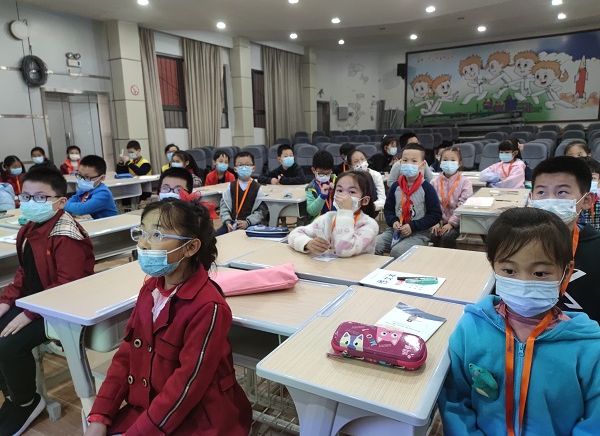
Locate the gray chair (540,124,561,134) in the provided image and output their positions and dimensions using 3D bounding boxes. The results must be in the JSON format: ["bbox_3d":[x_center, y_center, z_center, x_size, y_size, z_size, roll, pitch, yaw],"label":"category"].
[{"bbox_3d":[6.319,-1.844,10.575,0.540,1.030,0.620,5,13,29],"label":"gray chair"}]

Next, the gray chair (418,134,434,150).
[{"bbox_3d":[3.273,-1.706,10.902,0.540,0.960,0.580,2,12,15],"label":"gray chair"}]

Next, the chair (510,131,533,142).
[{"bbox_3d":[4.586,-1.281,8.686,0.550,1.000,0.650,4,13,27],"label":"chair"}]

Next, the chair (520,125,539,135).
[{"bbox_3d":[5.915,-1.893,10.814,0.540,0.960,0.580,6,14,32],"label":"chair"}]

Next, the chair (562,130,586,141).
[{"bbox_3d":[5.575,-1.271,8.486,0.550,1.000,0.650,4,13,27],"label":"chair"}]

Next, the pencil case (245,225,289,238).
[{"bbox_3d":[-0.170,0.077,2.212,0.222,0.046,0.100,1,12,11],"label":"pencil case"}]

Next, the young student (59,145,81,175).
[{"bbox_3d":[-2.941,-0.344,5.453,0.420,1.179,0.600,-5,12,-20],"label":"young student"}]

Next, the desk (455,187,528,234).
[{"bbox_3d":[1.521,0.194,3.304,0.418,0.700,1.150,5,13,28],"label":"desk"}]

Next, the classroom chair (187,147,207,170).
[{"bbox_3d":[-1.939,-0.794,7.779,0.540,0.960,0.580,-1,12,0],"label":"classroom chair"}]

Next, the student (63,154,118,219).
[{"bbox_3d":[-1.378,0.118,2.817,0.540,1.060,0.420,-12,15,-41],"label":"student"}]

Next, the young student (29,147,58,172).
[{"bbox_3d":[-3.025,-0.308,5.000,0.410,1.060,0.500,-4,12,-15],"label":"young student"}]

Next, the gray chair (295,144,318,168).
[{"bbox_3d":[0.123,-0.844,7.975,0.540,1.065,0.620,1,12,12],"label":"gray chair"}]

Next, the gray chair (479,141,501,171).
[{"bbox_3d":[3.094,-0.709,6.748,0.540,0.960,0.580,6,14,32],"label":"gray chair"}]

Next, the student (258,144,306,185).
[{"bbox_3d":[-0.140,-0.224,4.359,0.460,1.060,0.540,-1,12,0],"label":"student"}]

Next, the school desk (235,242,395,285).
[{"bbox_3d":[0.070,0.540,1.935,0.610,0.720,0.410,5,13,26],"label":"school desk"}]

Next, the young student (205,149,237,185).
[{"bbox_3d":[-0.771,-0.121,4.256,0.430,1.110,0.600,-3,12,-6],"label":"young student"}]

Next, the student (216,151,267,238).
[{"bbox_3d":[-0.457,0.068,3.257,0.420,1.146,0.600,1,12,11],"label":"student"}]

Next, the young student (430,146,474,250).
[{"bbox_3d":[1.087,0.069,3.095,0.390,1.155,0.600,3,12,20],"label":"young student"}]

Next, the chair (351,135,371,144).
[{"bbox_3d":[1.618,-1.670,11.184,0.540,1.030,0.620,2,12,16],"label":"chair"}]

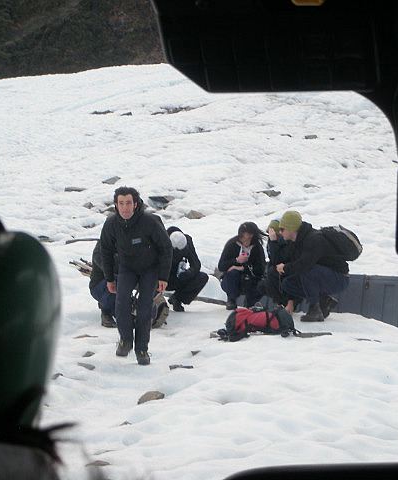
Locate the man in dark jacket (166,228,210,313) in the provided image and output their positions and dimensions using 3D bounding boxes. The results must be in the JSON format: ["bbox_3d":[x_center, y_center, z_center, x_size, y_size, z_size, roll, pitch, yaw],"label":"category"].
[{"bbox_3d":[-0.174,0.312,12.700,0.550,0.920,0.680,-2,3,-30],"label":"man in dark jacket"}]

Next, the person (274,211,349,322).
[{"bbox_3d":[1.133,0.267,12.100,0.800,1.100,0.580,-1,3,-21],"label":"person"}]

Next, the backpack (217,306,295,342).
[{"bbox_3d":[0.562,0.826,11.750,0.730,0.320,0.370,-3,22,-10],"label":"backpack"}]

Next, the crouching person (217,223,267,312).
[{"bbox_3d":[0.456,0.278,12.600,0.560,0.930,0.660,0,3,-3],"label":"crouching person"}]

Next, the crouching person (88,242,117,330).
[{"bbox_3d":[-0.810,0.378,12.100,0.720,1.000,0.550,2,3,34],"label":"crouching person"}]

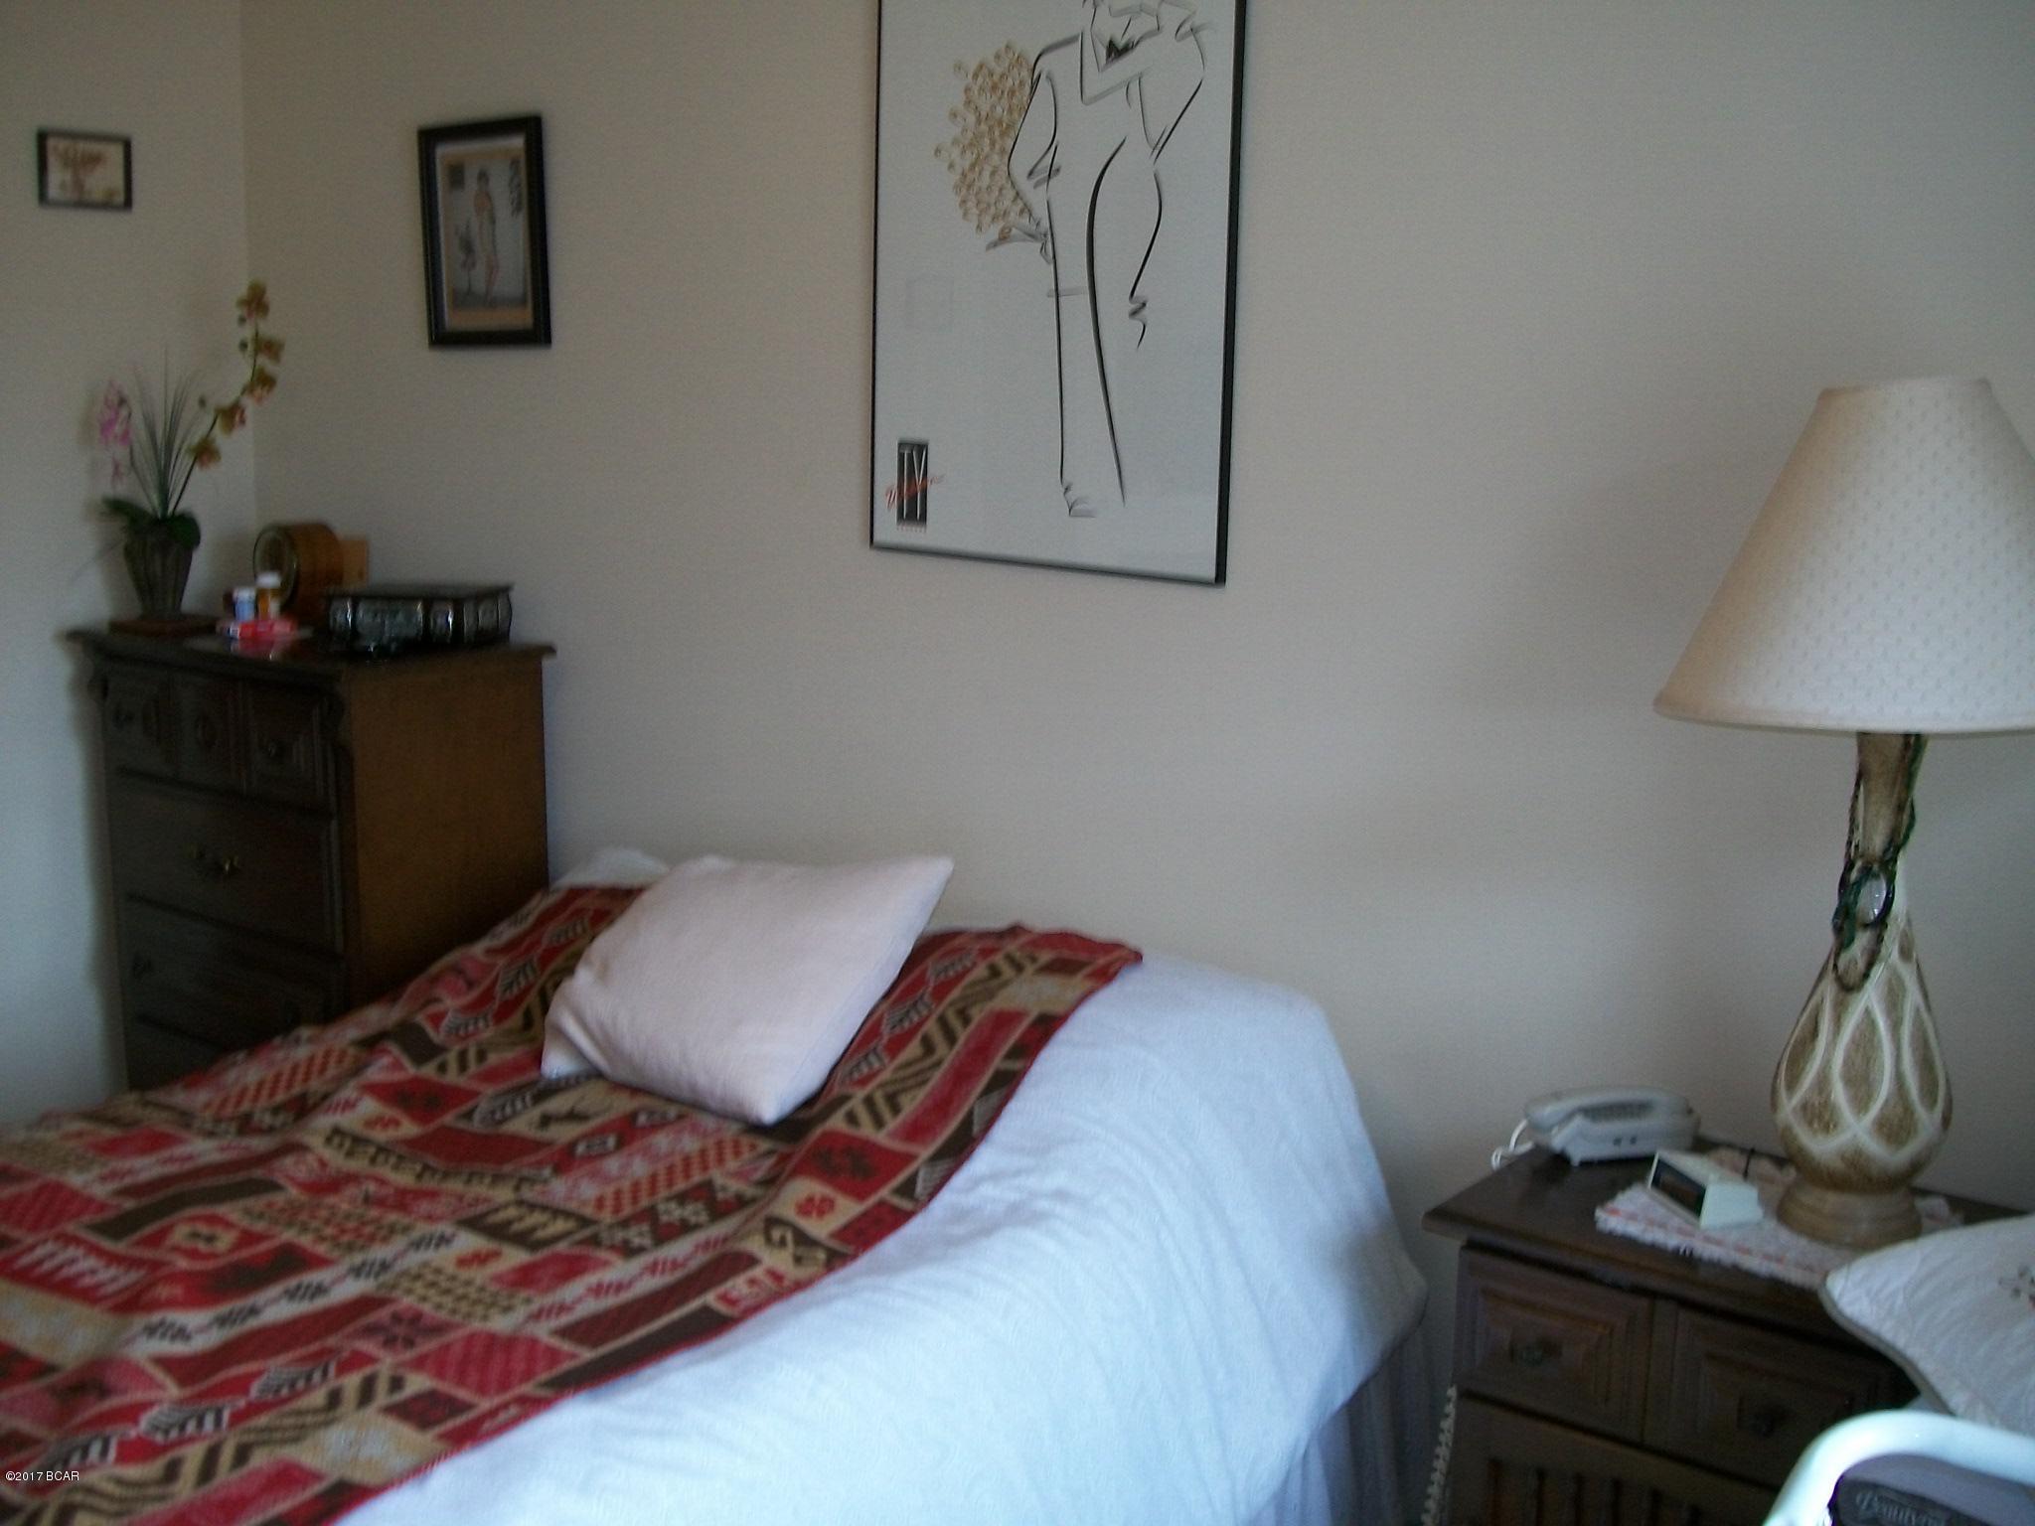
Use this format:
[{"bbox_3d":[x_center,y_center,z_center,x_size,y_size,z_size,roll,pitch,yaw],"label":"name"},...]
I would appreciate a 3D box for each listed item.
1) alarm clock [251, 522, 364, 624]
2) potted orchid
[{"bbox_3d":[-1.266,-0.326,3.783,0.148,0.175,0.135,9,13,36],"label":"alarm clock"},{"bbox_3d":[-1.444,-0.551,3.714,0.308,0.579,0.200,-3,12,-22],"label":"potted orchid"}]

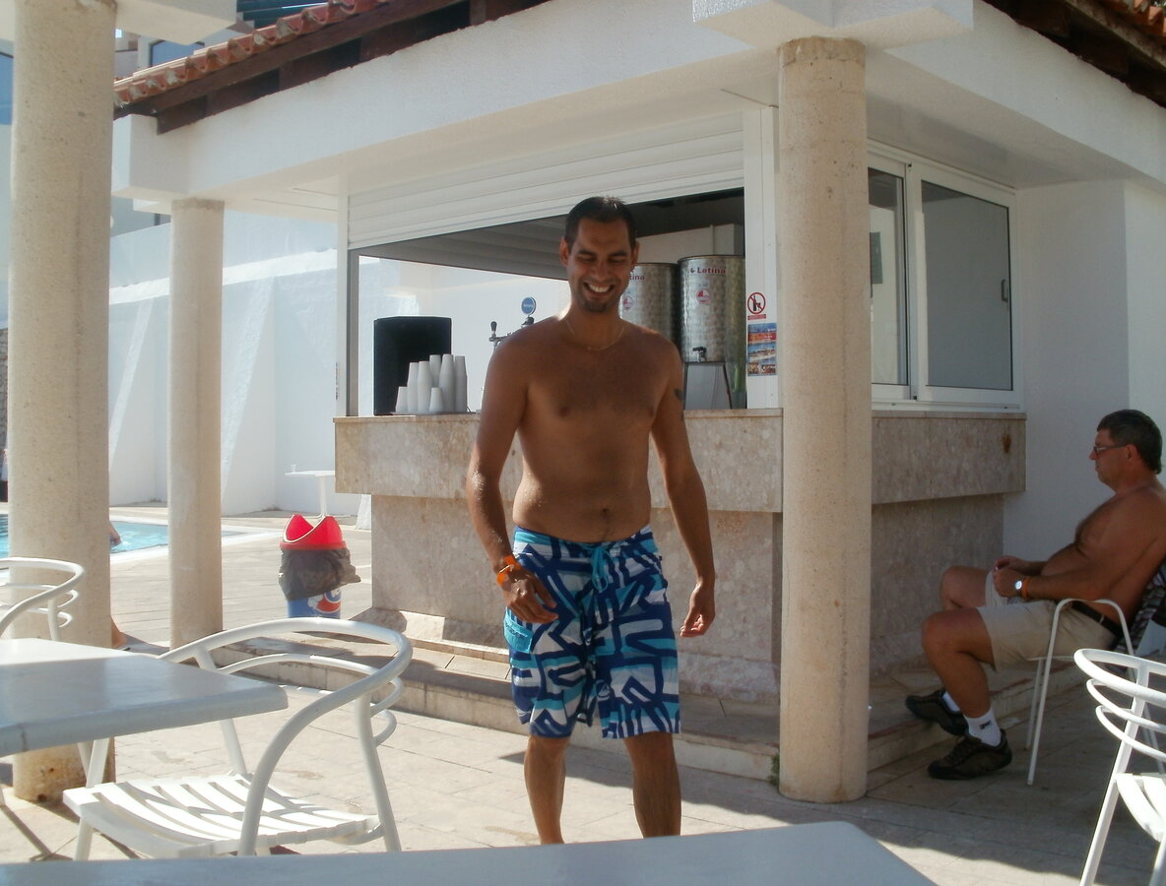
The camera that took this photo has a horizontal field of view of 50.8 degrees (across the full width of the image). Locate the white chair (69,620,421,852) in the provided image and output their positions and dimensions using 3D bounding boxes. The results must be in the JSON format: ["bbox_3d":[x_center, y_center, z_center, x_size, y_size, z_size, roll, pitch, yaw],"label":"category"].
[{"bbox_3d":[-0.679,0.789,2.489,0.570,0.750,0.560,0,0,44],"label":"white chair"}]

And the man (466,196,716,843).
[{"bbox_3d":[0.018,0.292,2.931,0.550,1.740,0.420,0,0,-21],"label":"man"}]

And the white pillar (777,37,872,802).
[{"bbox_3d":[0.805,-0.077,4.110,0.298,2.470,0.298,0,0,0],"label":"white pillar"}]

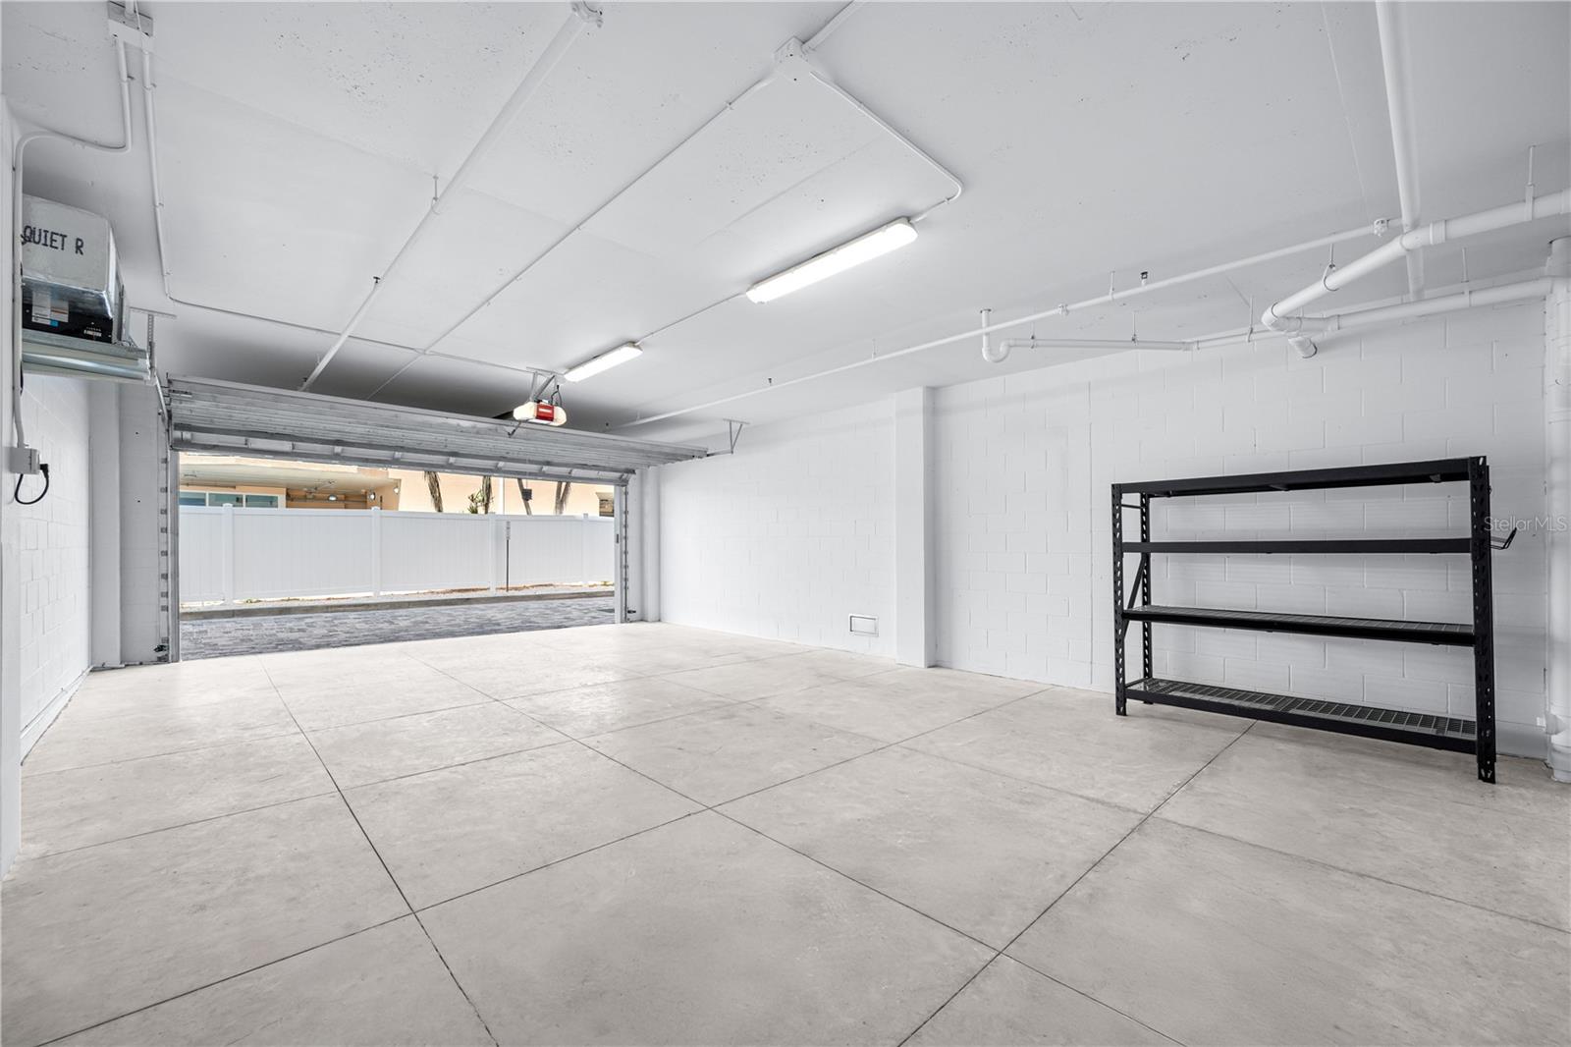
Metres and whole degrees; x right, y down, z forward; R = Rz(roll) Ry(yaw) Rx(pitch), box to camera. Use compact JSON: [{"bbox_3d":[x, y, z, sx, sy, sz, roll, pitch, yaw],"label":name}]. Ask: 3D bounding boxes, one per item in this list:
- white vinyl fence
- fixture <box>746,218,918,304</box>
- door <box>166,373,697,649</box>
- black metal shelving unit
[{"bbox_3d":[-8.095,0.668,14.432,8.850,1.880,0.140,2,-3,-44],"label":"white vinyl fence"},{"bbox_3d":[0.228,-1.565,3.749,0.140,0.095,1.270,2,-3,-44],"label":"fixture"},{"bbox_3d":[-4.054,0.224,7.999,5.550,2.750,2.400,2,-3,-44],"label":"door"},{"bbox_3d":[3.495,0.565,4.315,0.600,1.820,1.950,2,-3,-43],"label":"black metal shelving unit"}]

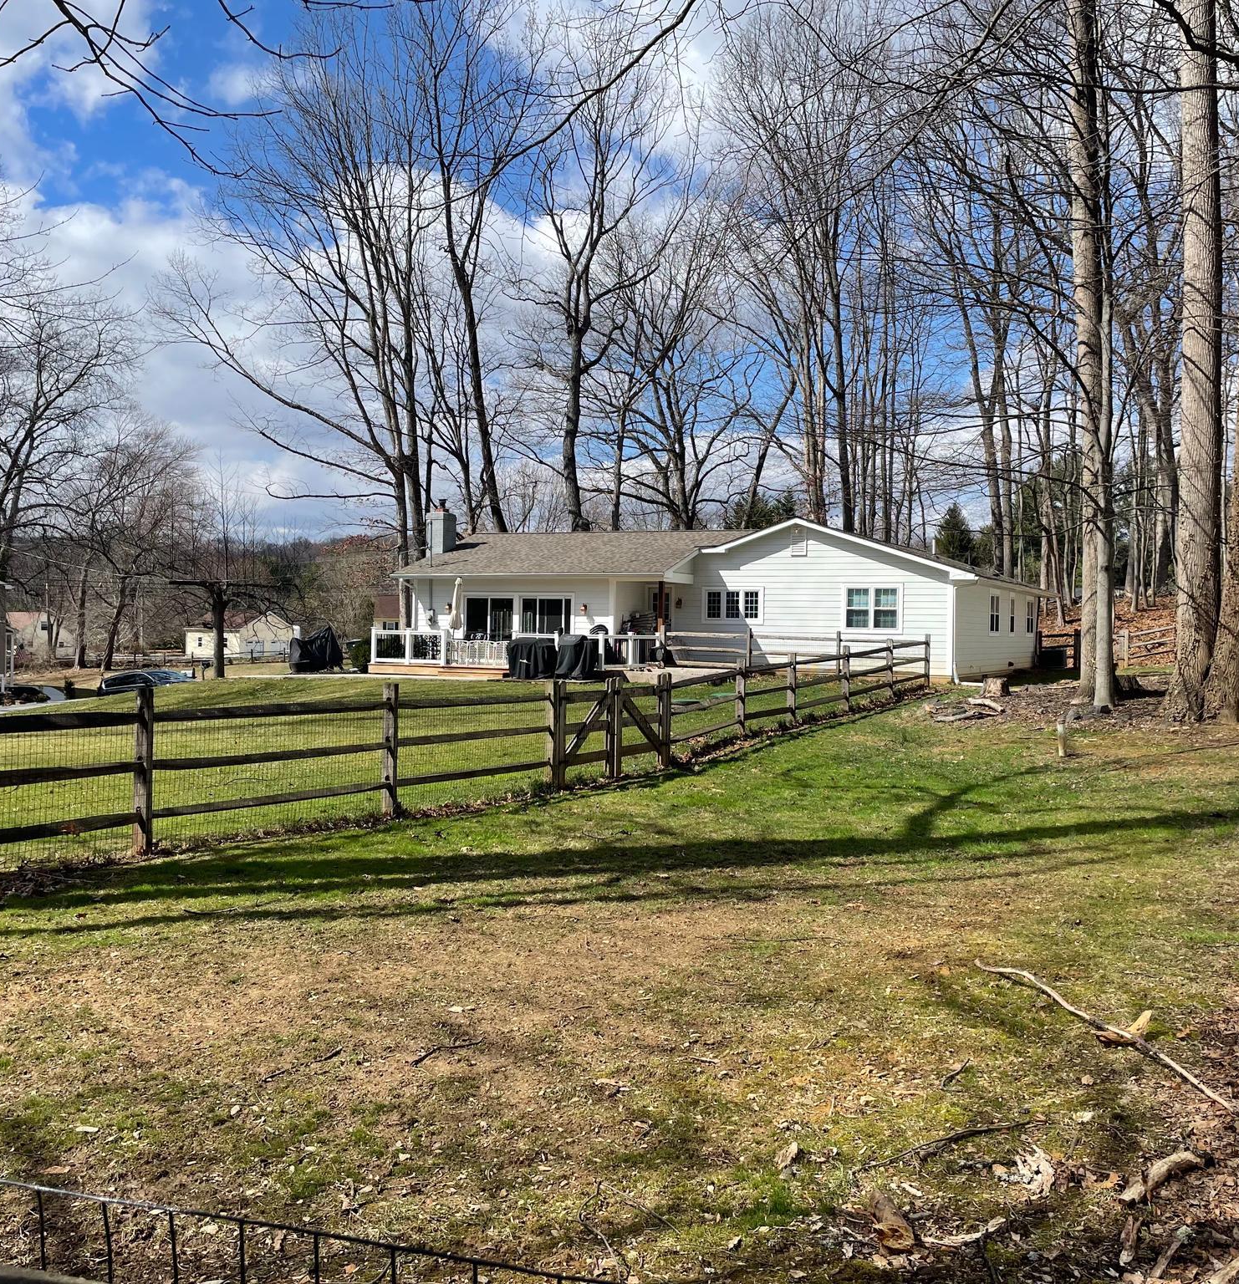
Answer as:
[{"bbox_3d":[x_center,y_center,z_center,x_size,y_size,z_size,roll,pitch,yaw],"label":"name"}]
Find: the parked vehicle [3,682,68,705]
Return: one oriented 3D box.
[{"bbox_3d":[-35.414,3.224,78.000,4.600,1.550,1.850,1,0,2],"label":"parked vehicle"}]

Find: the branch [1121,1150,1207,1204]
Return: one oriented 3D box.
[{"bbox_3d":[1.489,1.437,3.486,0.403,0.060,0.075,1,1,-34],"label":"branch"}]

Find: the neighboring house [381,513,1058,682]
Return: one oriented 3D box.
[{"bbox_3d":[4.053,-1.401,41.595,16.500,4.750,15.000,1,1,27],"label":"neighboring house"}]

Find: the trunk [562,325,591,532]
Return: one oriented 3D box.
[{"bbox_3d":[-1.825,-6.182,54.000,1.000,14.202,0.900,1,0,0],"label":"trunk"}]

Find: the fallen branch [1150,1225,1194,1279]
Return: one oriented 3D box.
[{"bbox_3d":[1.334,1.460,3.109,0.040,0.035,0.301,1,1,37],"label":"fallen branch"}]

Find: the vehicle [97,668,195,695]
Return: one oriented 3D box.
[{"bbox_3d":[-20.959,2.050,57.000,4.700,1.600,1.850,1,1,21],"label":"vehicle"}]

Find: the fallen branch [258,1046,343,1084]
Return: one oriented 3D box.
[{"bbox_3d":[-1.116,1.482,4.551,0.030,0.022,0.433,1,1,28],"label":"fallen branch"}]

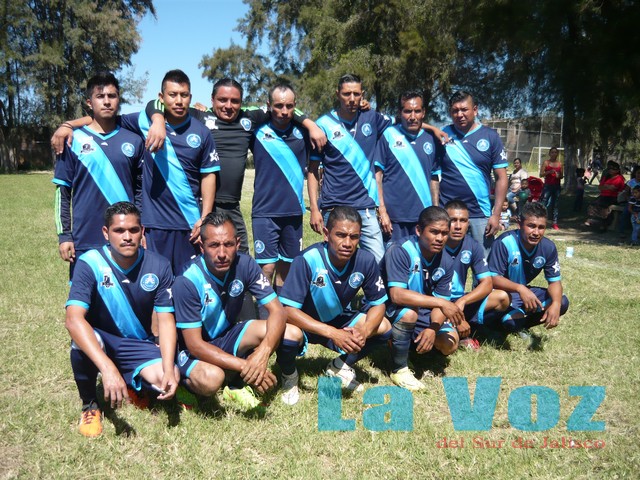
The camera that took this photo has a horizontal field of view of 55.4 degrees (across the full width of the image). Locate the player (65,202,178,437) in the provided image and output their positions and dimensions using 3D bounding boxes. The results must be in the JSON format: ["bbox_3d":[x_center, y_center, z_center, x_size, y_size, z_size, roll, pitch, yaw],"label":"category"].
[{"bbox_3d":[-0.945,0.312,3.031,0.560,1.020,0.740,-1,7,-10],"label":"player"}]

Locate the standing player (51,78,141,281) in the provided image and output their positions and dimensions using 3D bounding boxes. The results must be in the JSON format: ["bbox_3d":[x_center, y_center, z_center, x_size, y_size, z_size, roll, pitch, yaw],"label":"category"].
[{"bbox_3d":[-1.190,-0.071,3.407,0.520,1.690,0.310,-1,7,-12],"label":"standing player"}]

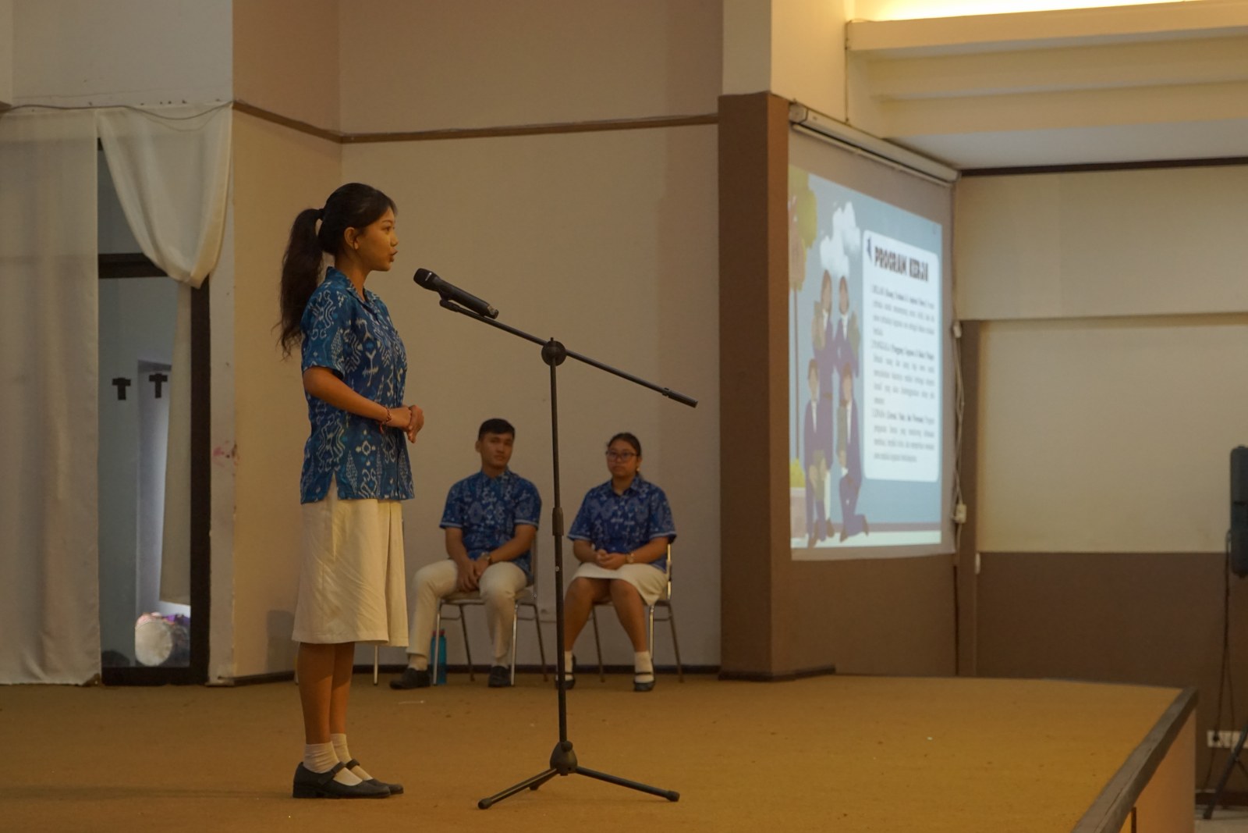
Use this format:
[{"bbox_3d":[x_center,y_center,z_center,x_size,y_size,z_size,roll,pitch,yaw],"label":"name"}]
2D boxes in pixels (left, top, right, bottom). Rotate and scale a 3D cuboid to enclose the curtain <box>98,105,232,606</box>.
[{"bbox_3d":[-2.175,-0.289,12.000,0.660,2.380,0.200,-1,-3,16],"label":"curtain"}]

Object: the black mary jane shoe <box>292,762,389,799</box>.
[{"bbox_3d":[-0.759,0.974,6.798,0.257,0.097,0.088,0,-3,3],"label":"black mary jane shoe"}]

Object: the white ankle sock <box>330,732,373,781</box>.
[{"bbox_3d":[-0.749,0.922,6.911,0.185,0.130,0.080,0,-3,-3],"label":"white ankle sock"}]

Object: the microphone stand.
[{"bbox_3d":[-0.152,0.347,6.704,0.700,1.333,0.550,-1,-3,6],"label":"microphone stand"}]

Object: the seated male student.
[{"bbox_3d":[-0.736,0.633,11.913,0.632,1.254,0.760,-1,-3,16],"label":"seated male student"}]

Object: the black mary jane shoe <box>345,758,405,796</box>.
[{"bbox_3d":[-0.733,0.977,6.898,0.255,0.097,0.088,0,-3,-3],"label":"black mary jane shoe"}]

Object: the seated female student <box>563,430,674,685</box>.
[{"bbox_3d":[-0.035,0.657,11.743,0.516,1.183,0.707,-1,-3,14],"label":"seated female student"}]

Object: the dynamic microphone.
[{"bbox_3d":[-0.450,-0.326,6.780,0.252,0.053,0.053,27,0,9],"label":"dynamic microphone"}]

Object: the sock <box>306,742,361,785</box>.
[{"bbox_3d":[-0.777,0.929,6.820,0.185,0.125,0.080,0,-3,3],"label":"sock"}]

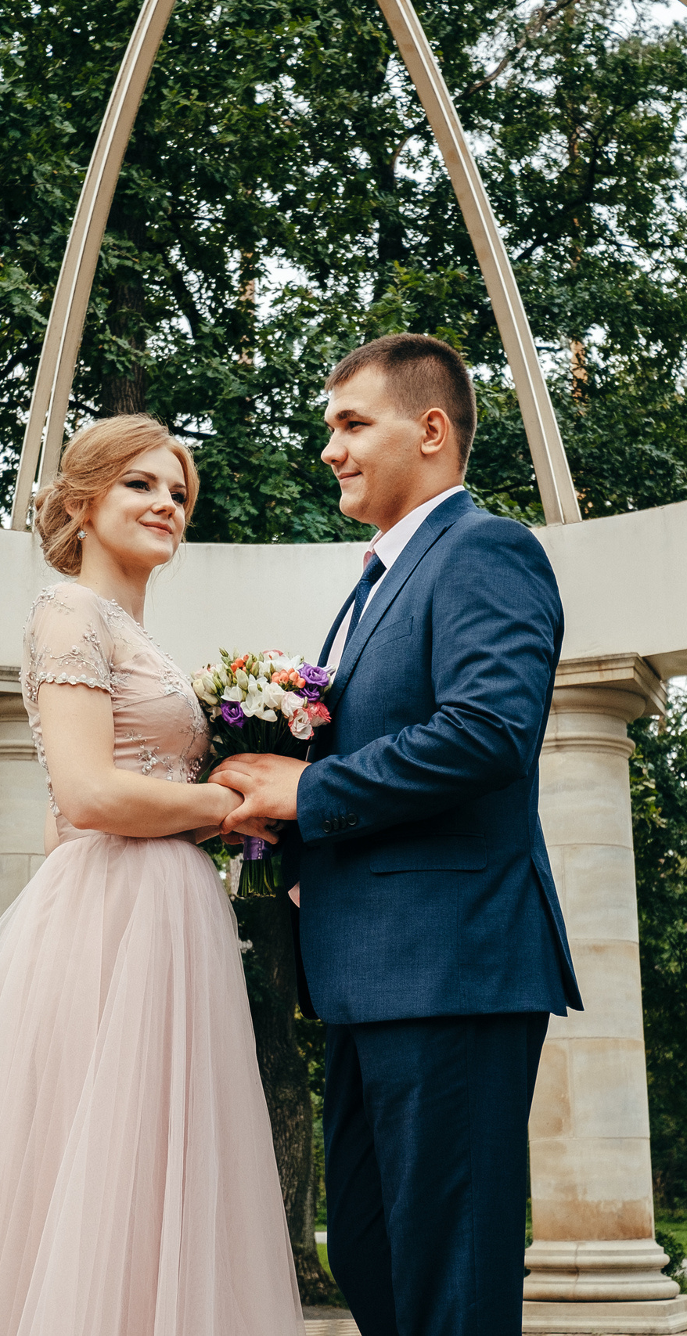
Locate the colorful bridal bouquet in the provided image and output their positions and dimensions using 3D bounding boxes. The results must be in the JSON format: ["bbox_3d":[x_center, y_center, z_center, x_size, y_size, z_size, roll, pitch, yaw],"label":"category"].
[{"bbox_3d":[-0.108,0.140,2.468,0.200,0.330,0.200,-1,-16,0],"label":"colorful bridal bouquet"}]

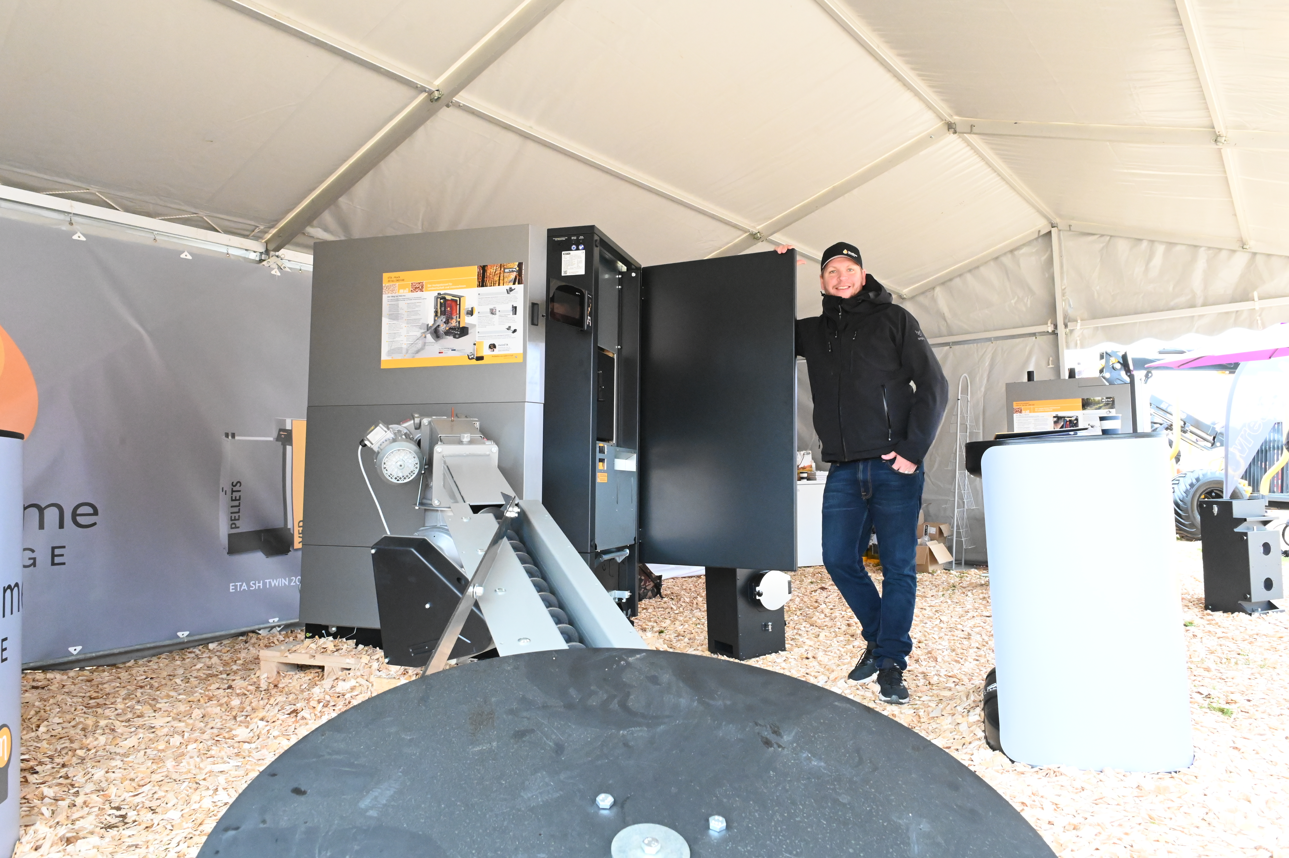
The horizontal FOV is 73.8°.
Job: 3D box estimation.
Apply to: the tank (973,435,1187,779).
[{"bbox_3d":[1.359,0.534,2.772,0.580,0.980,0.400,-3,-6,17],"label":"tank"}]

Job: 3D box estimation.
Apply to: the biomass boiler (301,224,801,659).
[{"bbox_3d":[-0.395,0.056,3.964,2.101,1.817,0.893,-1,-5,16],"label":"biomass boiler"}]

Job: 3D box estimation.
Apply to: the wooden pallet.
[{"bbox_3d":[-1.056,1.044,4.063,0.800,0.144,1.200,-1,-5,18],"label":"wooden pallet"}]

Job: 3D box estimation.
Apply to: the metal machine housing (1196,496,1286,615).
[{"bbox_3d":[4.394,0.936,6.336,0.360,0.800,0.360,2,-5,-24],"label":"metal machine housing"}]

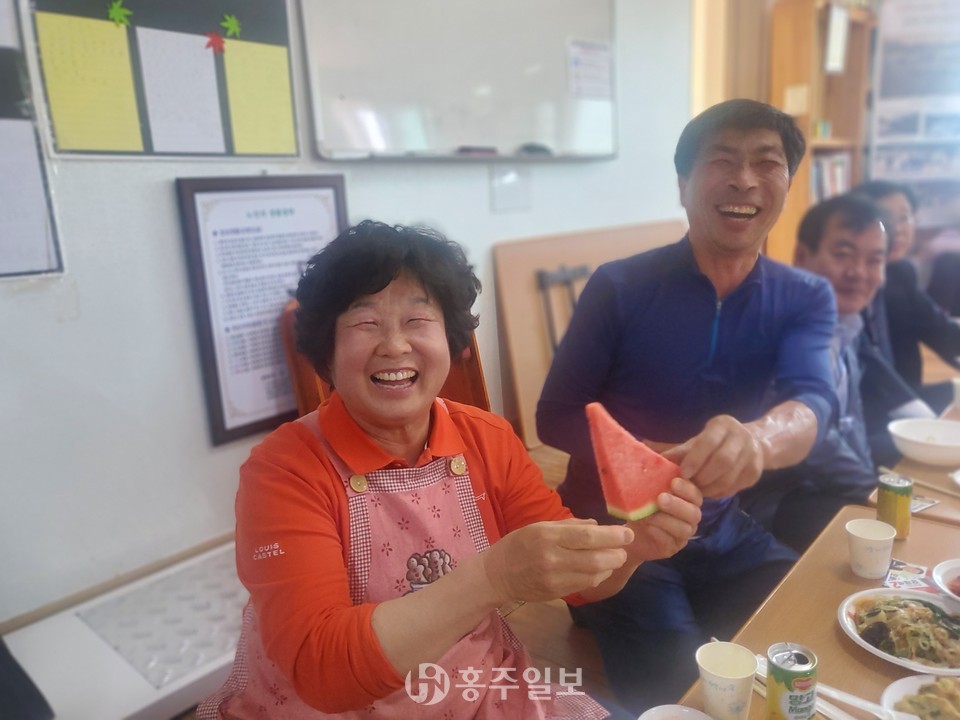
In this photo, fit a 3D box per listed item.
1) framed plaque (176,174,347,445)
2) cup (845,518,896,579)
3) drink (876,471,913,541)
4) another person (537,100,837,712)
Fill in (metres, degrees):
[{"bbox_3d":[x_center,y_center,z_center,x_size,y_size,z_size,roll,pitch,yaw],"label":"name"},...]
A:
[{"bbox_3d":[-0.537,-0.153,1.985,0.025,0.684,0.490,10,18,44],"label":"framed plaque"},{"bbox_3d":[0.627,0.307,1.162,0.071,0.074,0.071,-3,13,1],"label":"cup"},{"bbox_3d":[0.731,0.261,1.274,0.053,0.104,0.053,-3,13,0],"label":"drink"},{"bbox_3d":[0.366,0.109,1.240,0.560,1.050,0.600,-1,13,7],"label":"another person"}]

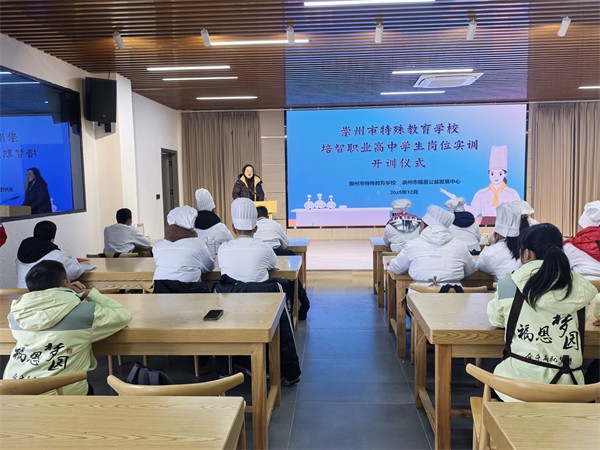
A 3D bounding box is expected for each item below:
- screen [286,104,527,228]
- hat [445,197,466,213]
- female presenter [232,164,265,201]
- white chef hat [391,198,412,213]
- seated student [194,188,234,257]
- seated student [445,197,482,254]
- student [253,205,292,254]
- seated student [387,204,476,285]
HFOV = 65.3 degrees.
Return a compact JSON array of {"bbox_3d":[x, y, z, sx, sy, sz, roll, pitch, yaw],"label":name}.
[{"bbox_3d":[2.226,-1.213,10.001,5.000,2.540,0.100,-1,6,4],"label":"screen"},{"bbox_3d":[1.731,-0.224,5.193,0.230,0.180,0.230,0,5,4],"label":"hat"},{"bbox_3d":[-0.886,-0.240,8.195,0.560,1.620,0.420,-1,5,-3],"label":"female presenter"},{"bbox_3d":[1.154,-0.205,5.309,0.250,0.200,0.250,0,6,9],"label":"white chef hat"},{"bbox_3d":[-1.013,0.305,5.492,0.470,1.430,0.700,1,5,19],"label":"seated student"},{"bbox_3d":[1.821,0.342,5.297,0.480,1.310,0.700,0,5,4],"label":"seated student"},{"bbox_3d":[-0.382,0.399,5.533,0.520,1.240,0.750,0,6,10],"label":"student"},{"bbox_3d":[1.060,0.494,3.733,0.640,1.310,0.740,-1,5,1],"label":"seated student"}]

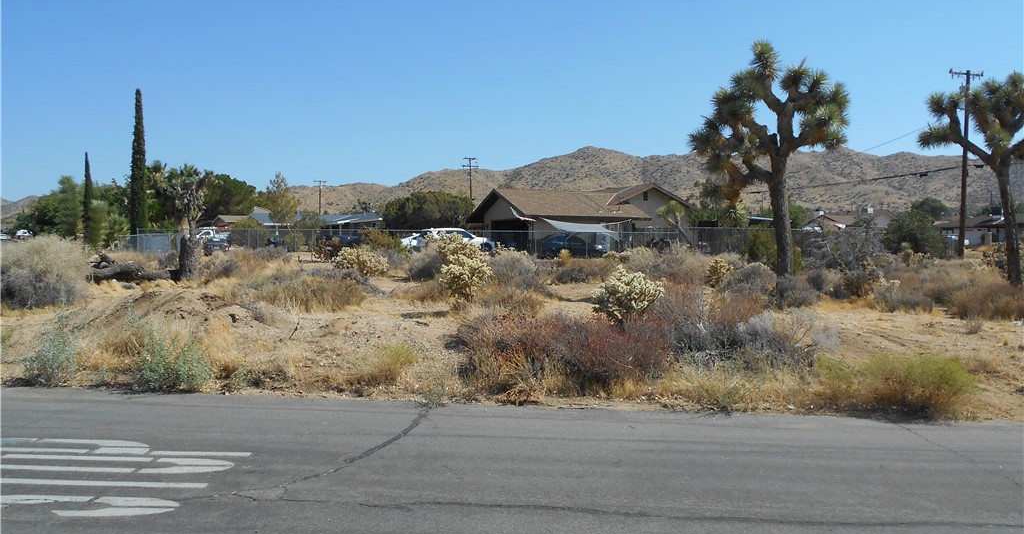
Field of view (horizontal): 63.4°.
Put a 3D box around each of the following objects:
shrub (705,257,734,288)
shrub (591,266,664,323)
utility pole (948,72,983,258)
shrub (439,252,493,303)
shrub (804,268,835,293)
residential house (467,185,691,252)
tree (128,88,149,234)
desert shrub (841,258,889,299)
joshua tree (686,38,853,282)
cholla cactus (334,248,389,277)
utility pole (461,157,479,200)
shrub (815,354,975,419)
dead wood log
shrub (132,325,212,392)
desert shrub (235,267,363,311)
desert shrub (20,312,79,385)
[{"bbox_3d":[6.213,0.143,24.800,0.900,0.920,0.900,0,2,0],"label":"shrub"},{"bbox_3d":[1.942,0.447,13.929,1.244,0.945,1.182,0,2,8],"label":"shrub"},{"bbox_3d":[31.105,-7.153,57.000,2.300,13.100,0.500,0,2,-3],"label":"utility pole"},{"bbox_3d":[-1.051,0.208,19.124,1.201,1.133,1.141,0,2,-3],"label":"shrub"},{"bbox_3d":[8.142,0.351,21.932,0.794,0.677,0.715,1,2,20],"label":"shrub"},{"bbox_3d":[4.704,-3.413,59.810,14.900,4.960,11.200,-1,3,-28],"label":"residential house"},{"bbox_3d":[-27.850,-7.133,61.762,1.461,12.403,1.461,-1,3,-24],"label":"tree"},{"bbox_3d":[8.651,0.272,20.328,1.178,1.011,1.060,1,3,23],"label":"desert shrub"},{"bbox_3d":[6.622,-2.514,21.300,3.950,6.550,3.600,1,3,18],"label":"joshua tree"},{"bbox_3d":[-5.197,-0.174,28.600,1.850,1.040,1.600,0,2,0],"label":"cholla cactus"},{"bbox_3d":[-5.762,-9.318,115.000,2.300,11.800,0.500,0,2,0],"label":"utility pole"},{"bbox_3d":[3.486,1.051,7.549,1.458,0.529,0.948,1,3,25],"label":"shrub"},{"bbox_3d":[-11.561,0.118,25.100,2.450,0.660,0.850,0,3,-11],"label":"dead wood log"},{"bbox_3d":[-3.482,0.923,8.494,0.820,0.649,0.656,-1,3,-22],"label":"shrub"},{"bbox_3d":[-4.422,0.440,17.400,2.650,0.800,1.800,0,3,-7],"label":"desert shrub"},{"bbox_3d":[-4.909,0.853,8.792,0.616,0.764,0.554,-1,3,-29],"label":"desert shrub"}]

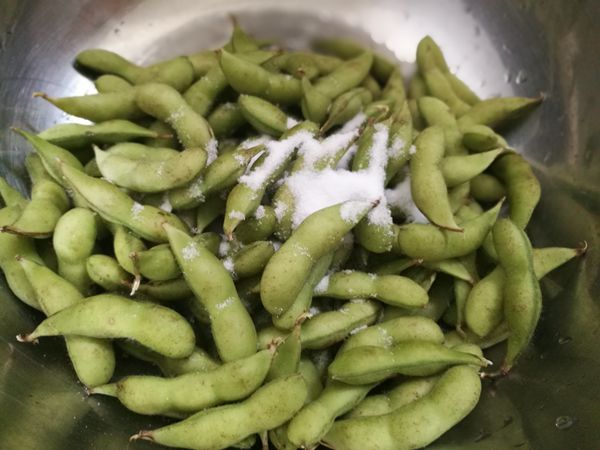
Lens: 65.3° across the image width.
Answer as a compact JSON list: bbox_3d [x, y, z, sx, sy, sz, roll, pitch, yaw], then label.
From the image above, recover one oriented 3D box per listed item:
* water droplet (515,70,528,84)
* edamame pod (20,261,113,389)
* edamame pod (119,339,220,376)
[{"bbox_3d":[0.118,-0.079,0.250,0.005,0.003,0.007,0,91,36],"label":"water droplet"},{"bbox_3d":[-0.088,0.032,0.178,0.015,0.013,0.066,-39,71,-4],"label":"edamame pod"},{"bbox_3d":[-0.050,0.050,0.177,0.043,0.012,0.013,12,58,9],"label":"edamame pod"}]

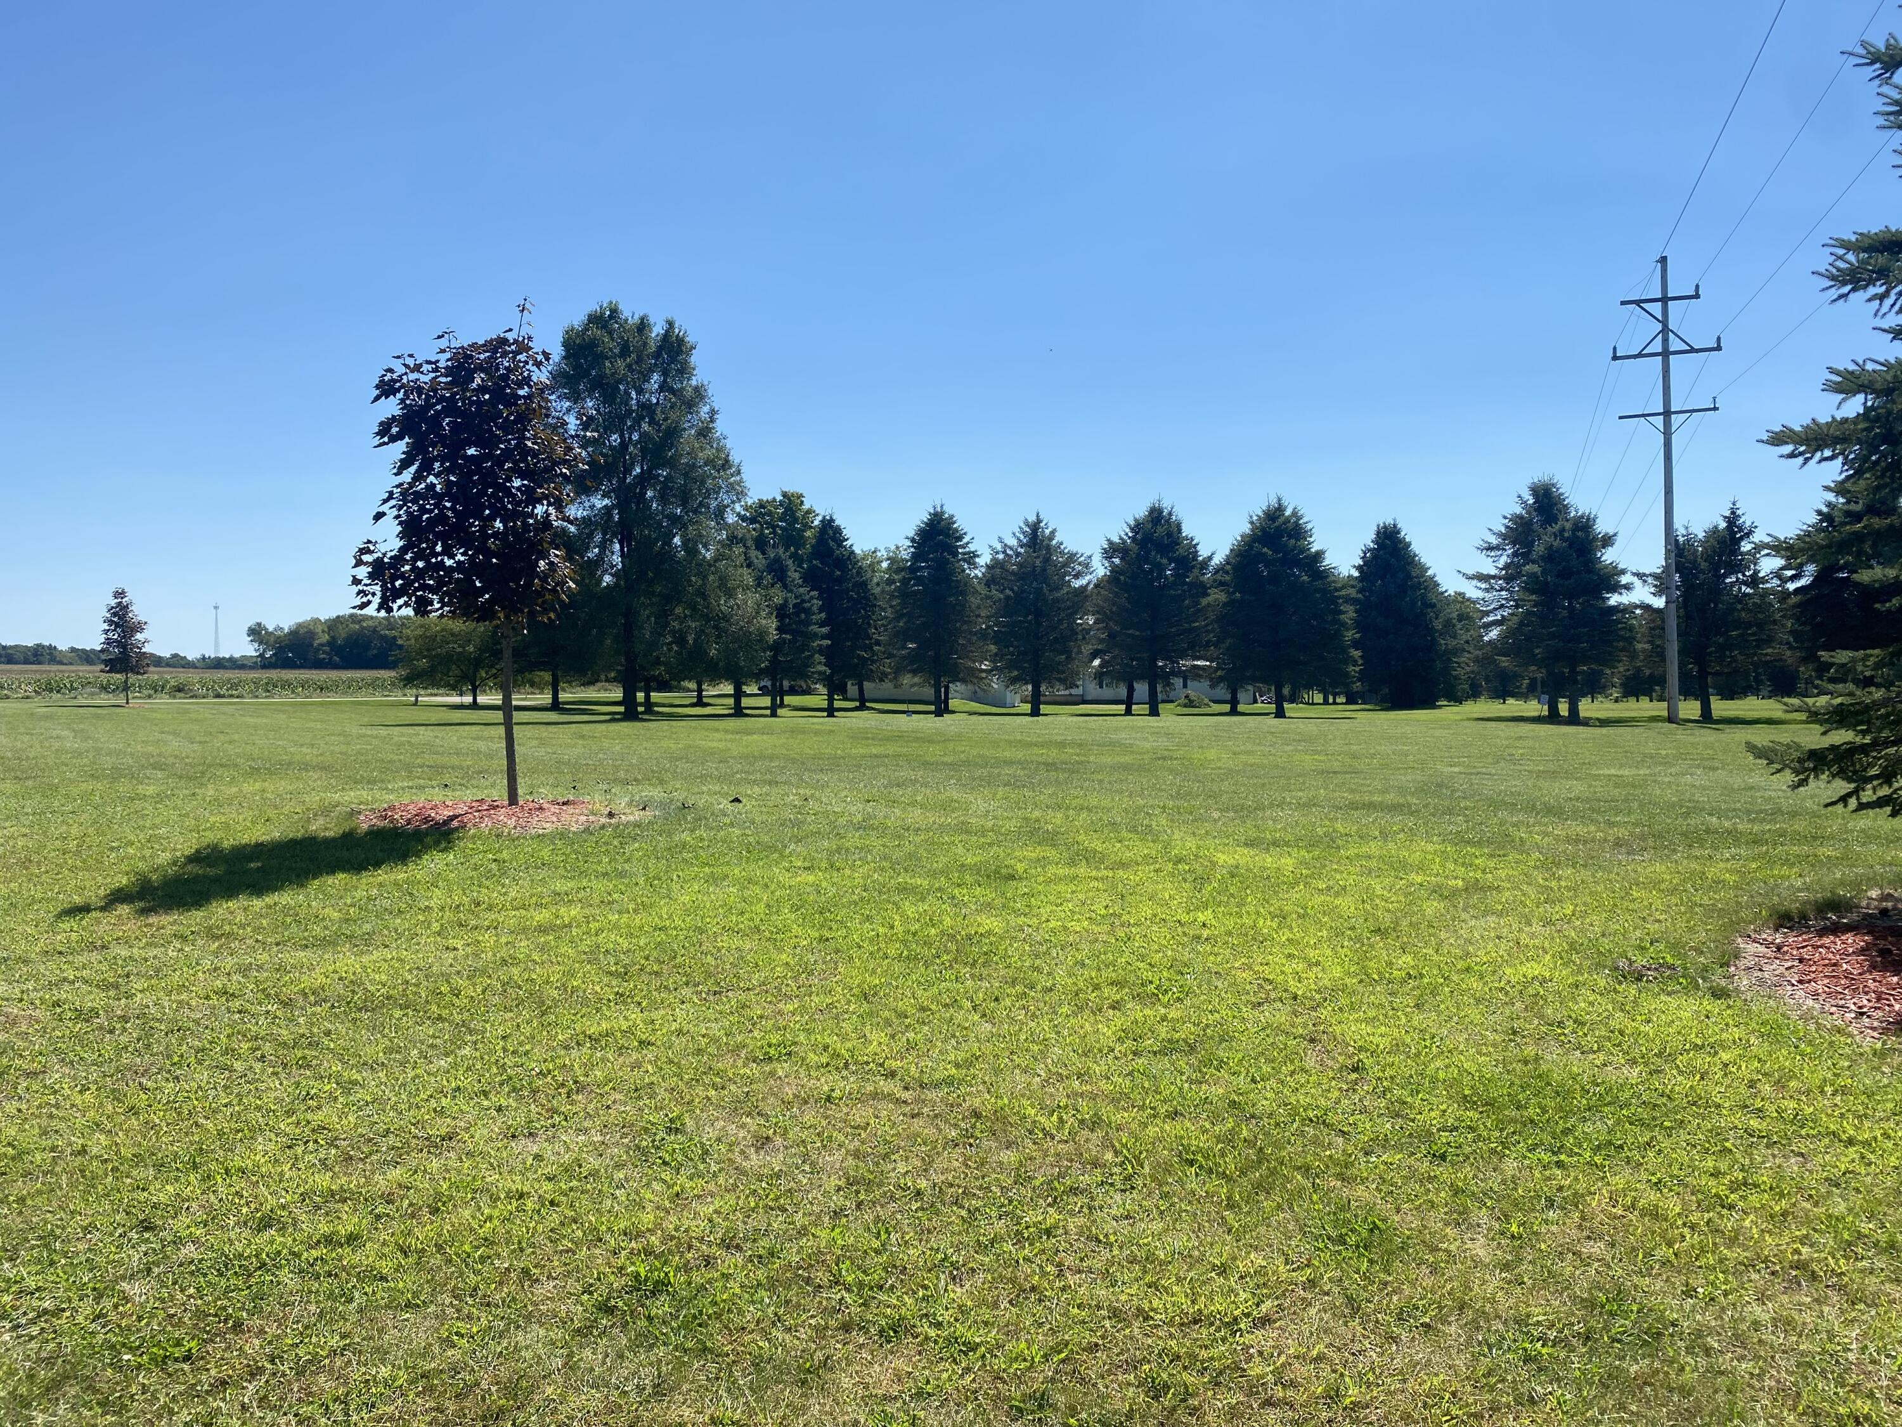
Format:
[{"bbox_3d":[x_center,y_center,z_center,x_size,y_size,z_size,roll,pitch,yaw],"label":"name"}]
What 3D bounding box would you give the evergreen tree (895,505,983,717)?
[{"bbox_3d":[-0.420,-3.850,54.000,3.480,7.980,3.480,0,2,0],"label":"evergreen tree"}]

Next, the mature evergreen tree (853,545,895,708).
[{"bbox_3d":[-4.023,-3.907,64.880,2.930,7.345,2.930,0,2,-4],"label":"mature evergreen tree"}]

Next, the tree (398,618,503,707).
[{"bbox_3d":[-24.170,-2.490,70.000,5.900,4.260,5.900,0,2,0],"label":"tree"}]

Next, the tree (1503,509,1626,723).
[{"bbox_3d":[18.257,-2.858,42.395,3.614,6.383,3.614,1,2,23],"label":"tree"}]

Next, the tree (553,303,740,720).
[{"bbox_3d":[-11.301,-7.425,52.749,6.788,15.355,6.788,0,2,-12],"label":"tree"}]

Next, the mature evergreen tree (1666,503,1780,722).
[{"bbox_3d":[27.750,-3.690,52.000,4.810,7.920,4.810,0,2,0],"label":"mature evergreen tree"}]

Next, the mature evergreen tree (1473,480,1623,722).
[{"bbox_3d":[19.911,-3.758,47.370,5.013,7.965,5.013,1,2,23],"label":"mature evergreen tree"}]

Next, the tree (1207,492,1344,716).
[{"bbox_3d":[11.720,-3.790,51.000,4.830,7.850,4.830,0,2,0],"label":"tree"}]

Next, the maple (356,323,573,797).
[{"bbox_3d":[-5.341,-1.684,15.712,2.477,5.393,2.477,-1,2,-19],"label":"maple"}]

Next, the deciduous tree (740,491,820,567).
[{"bbox_3d":[-8.150,-5.510,69.000,5.170,10.440,5.170,0,2,0],"label":"deciduous tree"}]

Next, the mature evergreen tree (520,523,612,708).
[{"bbox_3d":[-17.100,-4.280,63.000,4.260,8.160,4.260,0,2,0],"label":"mature evergreen tree"}]

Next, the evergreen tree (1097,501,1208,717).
[{"bbox_3d":[7.525,-3.840,52.870,4.127,7.959,4.127,0,2,8],"label":"evergreen tree"}]

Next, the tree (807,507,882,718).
[{"bbox_3d":[-4.128,-3.690,53.875,2.877,7.664,2.877,0,2,-4],"label":"tree"}]

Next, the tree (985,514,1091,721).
[{"bbox_3d":[3.220,-3.640,53.000,3.970,7.550,3.970,0,2,0],"label":"tree"}]

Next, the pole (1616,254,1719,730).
[{"bbox_3d":[21.374,-6.580,42.274,2.950,13.831,0.400,1,2,21],"label":"pole"}]

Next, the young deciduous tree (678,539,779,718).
[{"bbox_3d":[-8.550,-3.300,55.000,3.780,6.840,3.780,0,2,0],"label":"young deciduous tree"}]

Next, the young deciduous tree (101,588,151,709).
[{"bbox_3d":[-38.204,-3.081,65.911,2.299,5.411,2.299,-1,2,-30],"label":"young deciduous tree"}]

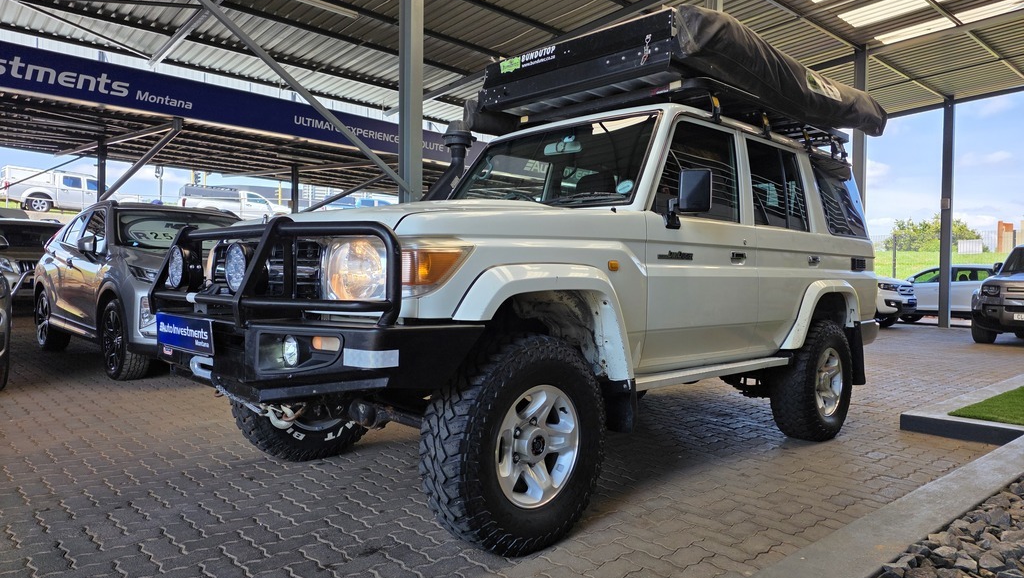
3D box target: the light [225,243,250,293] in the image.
[{"bbox_3d":[-0.887,-0.070,2.284,0.090,0.170,0.170,1,1,-45],"label":"light"}]

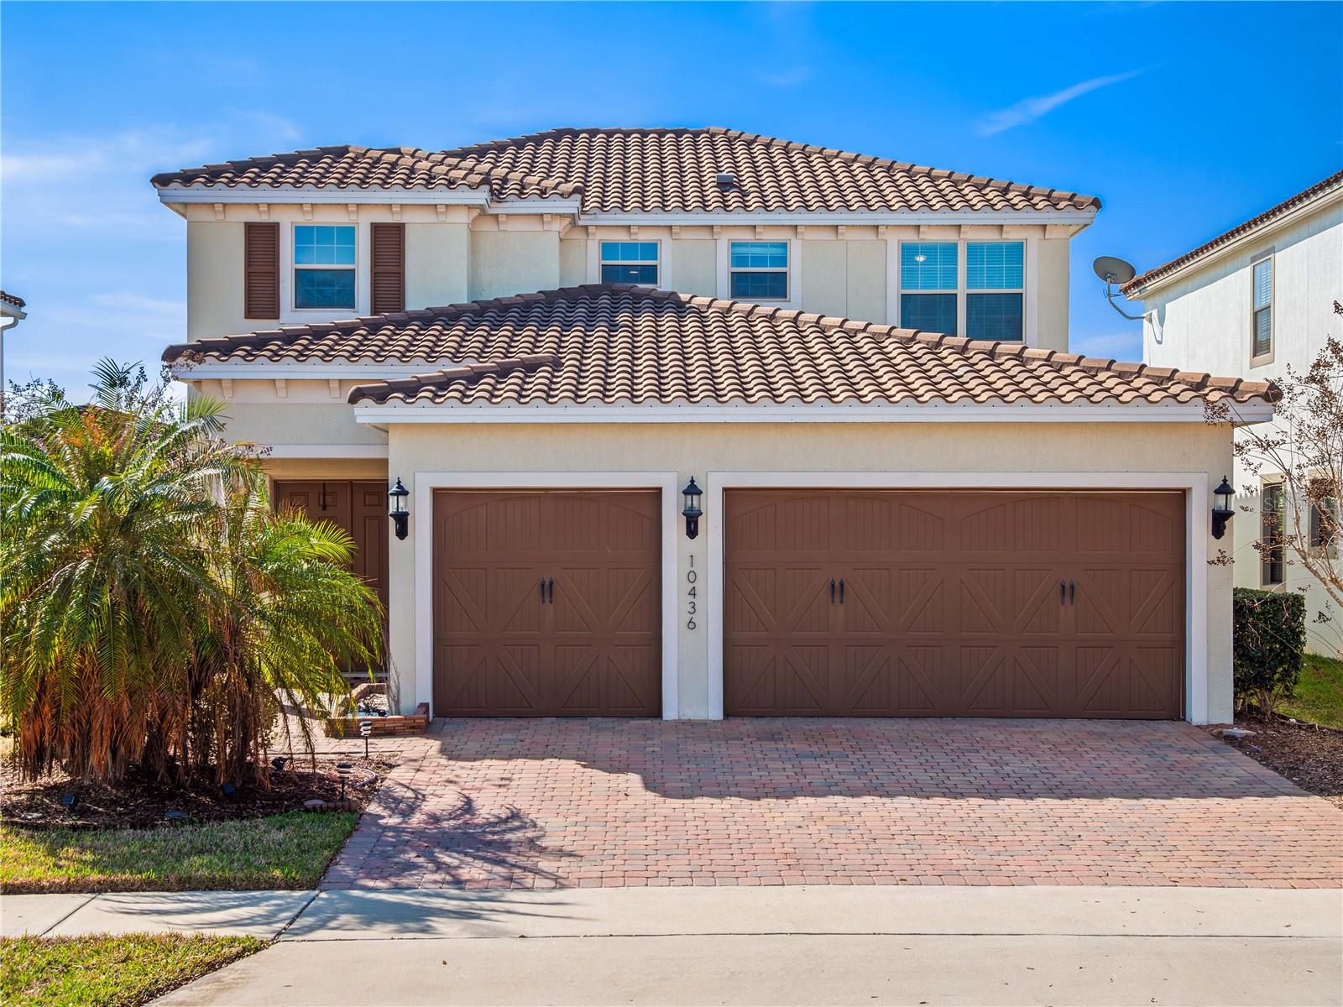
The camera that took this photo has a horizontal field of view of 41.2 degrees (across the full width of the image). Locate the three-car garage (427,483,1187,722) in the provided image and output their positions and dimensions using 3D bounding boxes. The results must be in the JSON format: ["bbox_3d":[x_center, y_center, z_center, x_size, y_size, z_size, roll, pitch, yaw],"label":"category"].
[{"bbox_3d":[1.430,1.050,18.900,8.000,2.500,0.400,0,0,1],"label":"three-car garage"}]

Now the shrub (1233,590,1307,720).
[{"bbox_3d":[6.480,1.655,19.500,0.900,1.380,1.000,0,0,1],"label":"shrub"}]

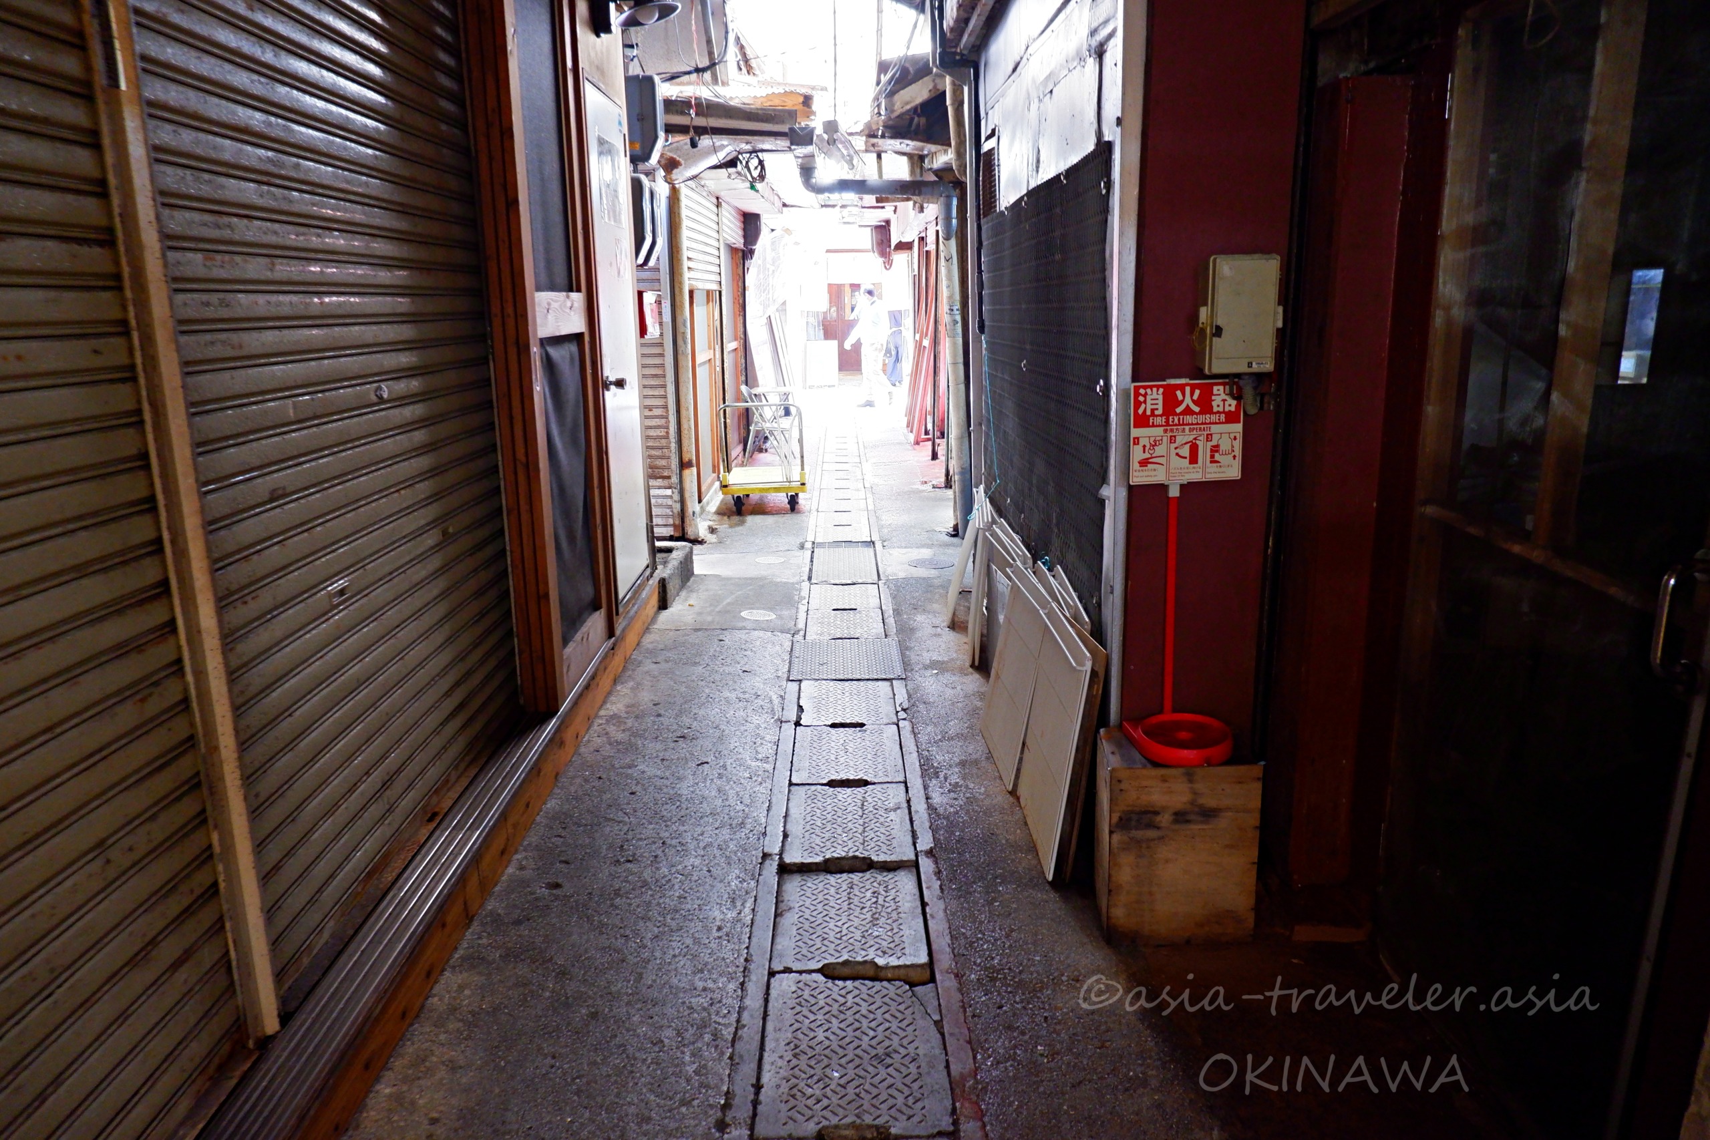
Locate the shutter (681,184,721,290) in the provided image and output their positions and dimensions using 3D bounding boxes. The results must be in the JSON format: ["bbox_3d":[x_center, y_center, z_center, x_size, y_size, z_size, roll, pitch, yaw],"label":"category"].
[{"bbox_3d":[-1.177,-2.564,8.571,0.060,0.700,2.350,-1,14,-1],"label":"shutter"}]

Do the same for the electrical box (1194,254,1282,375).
[{"bbox_3d":[0.839,-0.556,2.399,0.165,0.255,0.095,-1,14,-1],"label":"electrical box"}]

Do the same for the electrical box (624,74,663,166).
[{"bbox_3d":[-1.096,-2.270,5.578,0.200,0.415,0.250,-1,14,-1],"label":"electrical box"}]

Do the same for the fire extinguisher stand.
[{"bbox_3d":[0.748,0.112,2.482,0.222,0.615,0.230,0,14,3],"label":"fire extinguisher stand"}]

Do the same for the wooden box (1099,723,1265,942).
[{"bbox_3d":[0.754,0.625,2.602,0.343,0.437,0.236,0,14,4],"label":"wooden box"}]

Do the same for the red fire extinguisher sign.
[{"bbox_3d":[0.749,-0.309,2.457,0.246,0.228,0.012,1,14,7],"label":"red fire extinguisher sign"}]

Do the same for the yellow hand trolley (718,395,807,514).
[{"bbox_3d":[-0.665,-0.876,8.142,0.600,0.810,0.890,-1,14,-1],"label":"yellow hand trolley"}]

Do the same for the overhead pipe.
[{"bbox_3d":[0.110,-2.461,6.610,1.000,0.430,0.160,-1,14,-1],"label":"overhead pipe"}]

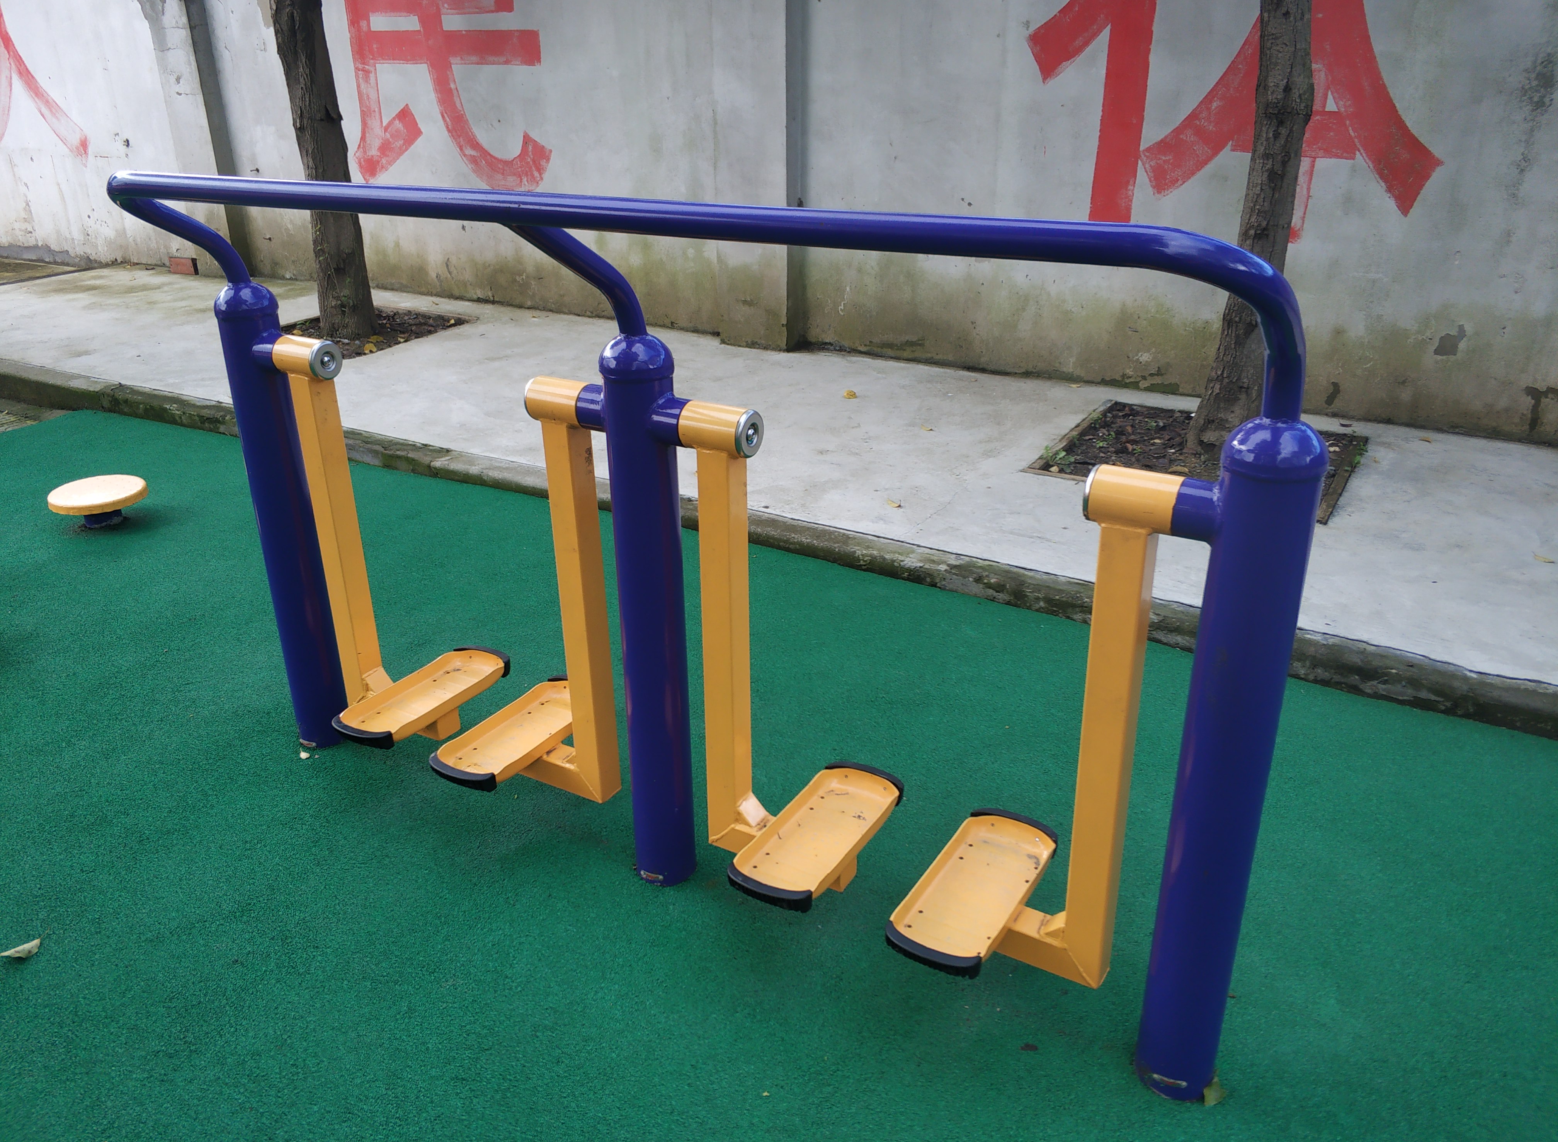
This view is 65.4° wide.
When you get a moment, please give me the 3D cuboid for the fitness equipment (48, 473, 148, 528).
[{"bbox_3d":[-2.293,-0.216,4.096,0.310,0.122,0.310,-1,24,0],"label":"fitness equipment"}]

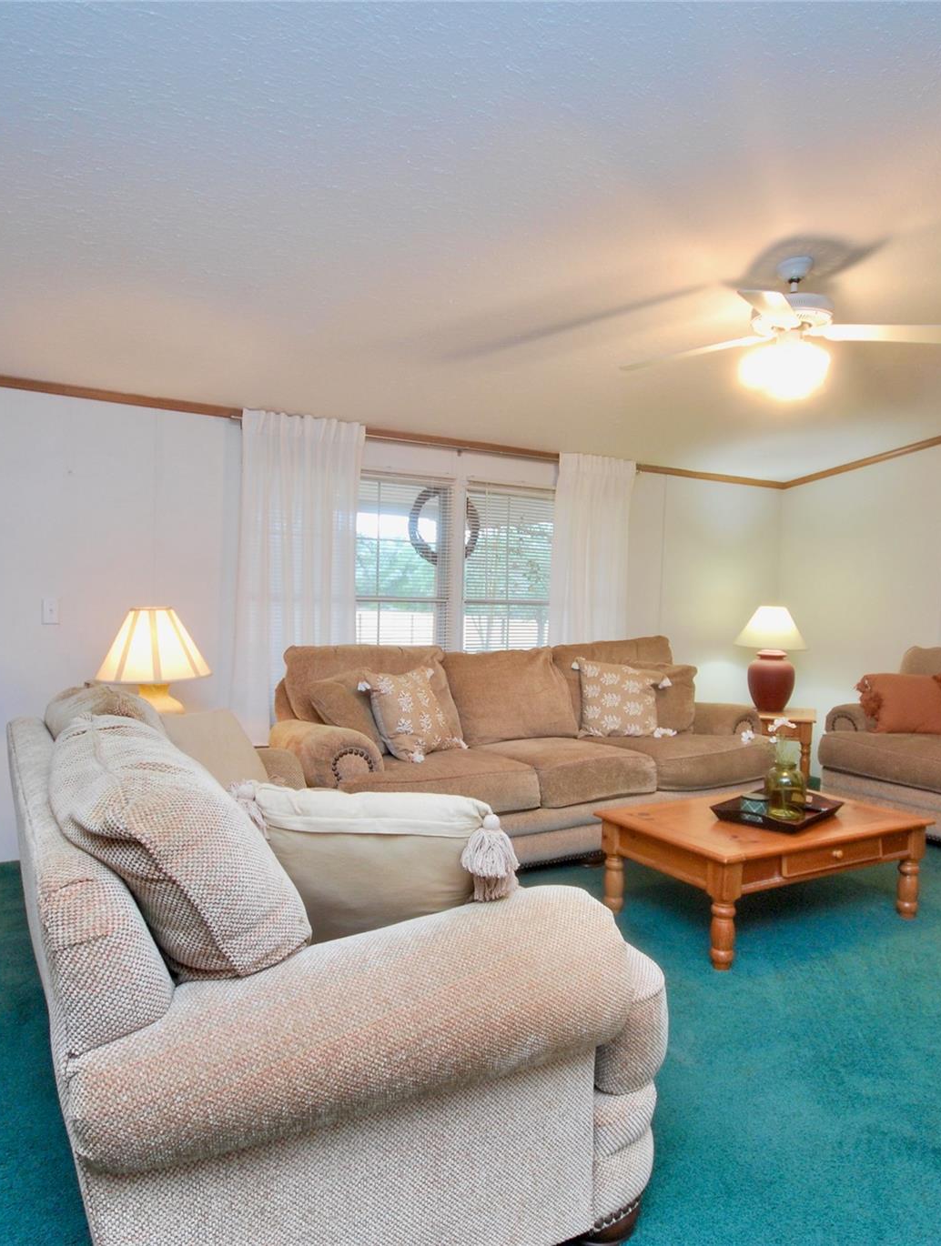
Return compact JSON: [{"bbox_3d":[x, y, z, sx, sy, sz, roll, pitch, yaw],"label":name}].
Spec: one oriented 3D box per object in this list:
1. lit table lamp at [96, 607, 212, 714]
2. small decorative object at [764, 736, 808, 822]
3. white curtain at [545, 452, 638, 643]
[{"bbox_3d":[-1.240,0.246,3.031,0.430,0.610,0.430,0,3,-31],"label":"lit table lamp"},{"bbox_3d":[1.252,0.624,3.088,0.160,0.300,0.160,0,3,-31],"label":"small decorative object"},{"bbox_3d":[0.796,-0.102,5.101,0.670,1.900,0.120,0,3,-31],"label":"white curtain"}]

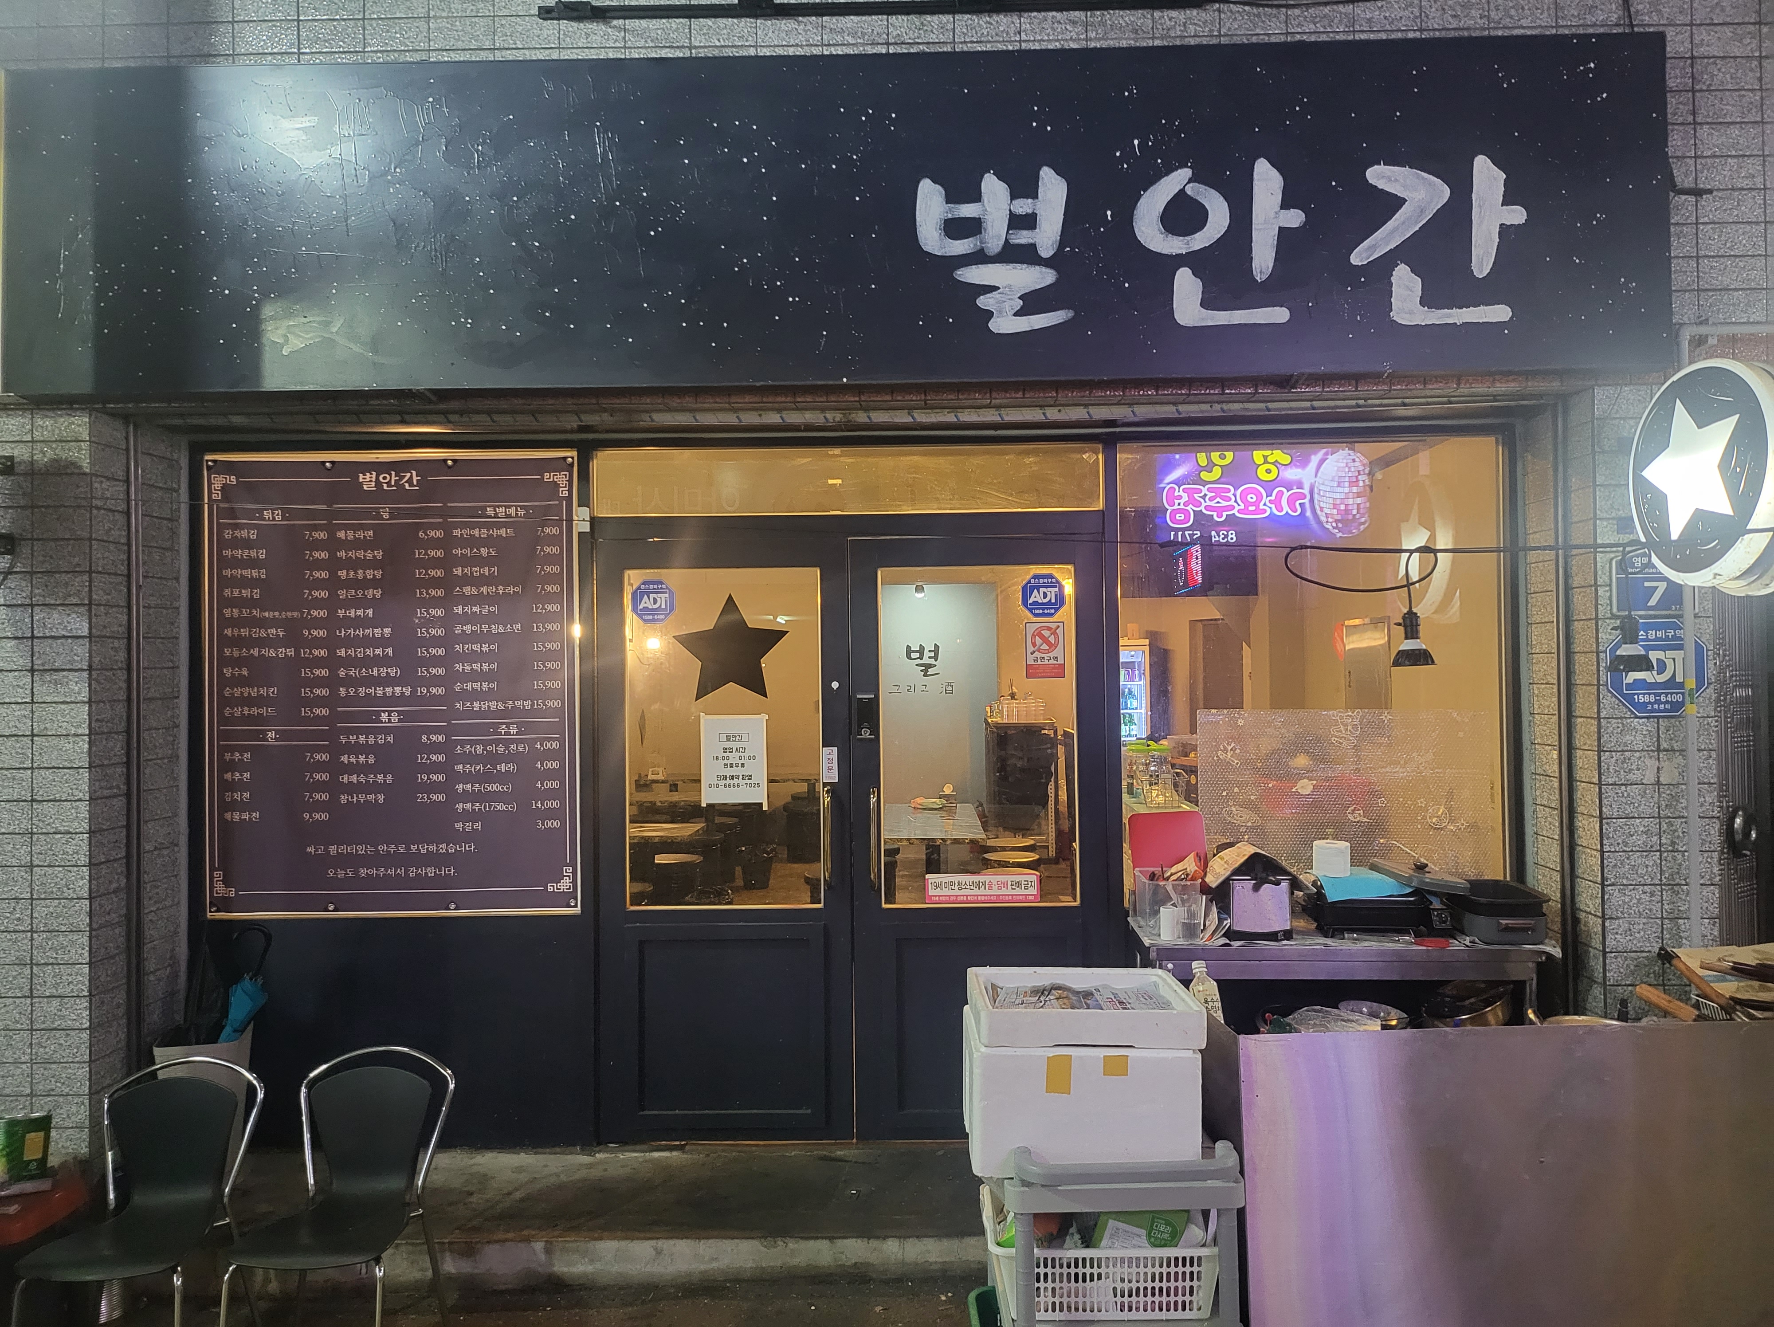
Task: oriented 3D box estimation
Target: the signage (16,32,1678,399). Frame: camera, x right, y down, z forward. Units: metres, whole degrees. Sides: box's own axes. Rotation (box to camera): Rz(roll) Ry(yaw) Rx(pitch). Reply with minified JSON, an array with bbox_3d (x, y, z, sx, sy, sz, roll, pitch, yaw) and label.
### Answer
[{"bbox_3d":[-0.177,-1.303,3.657,4.866,0.973,0.130,-1,-1,1],"label":"signage"}]

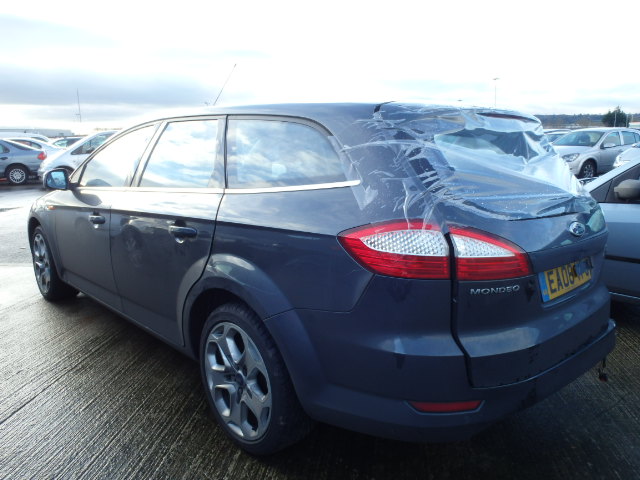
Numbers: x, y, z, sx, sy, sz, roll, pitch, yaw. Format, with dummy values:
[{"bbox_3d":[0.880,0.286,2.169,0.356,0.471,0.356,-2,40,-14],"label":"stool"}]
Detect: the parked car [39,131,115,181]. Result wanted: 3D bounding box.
[{"bbox_3d":[-5.542,-2.179,14.165,4.100,1.550,1.720,-5,12,-26],"label":"parked car"}]

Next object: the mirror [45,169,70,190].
[{"bbox_3d":[-1.755,-0.407,3.461,0.190,0.155,0.115,-10,15,-42],"label":"mirror"}]

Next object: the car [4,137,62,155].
[{"bbox_3d":[-11.294,-2.921,18.313,4.450,1.440,1.740,-5,12,-26],"label":"car"}]

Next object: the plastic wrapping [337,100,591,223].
[{"bbox_3d":[0.702,-0.328,2.096,1.520,0.460,0.620,-10,15,-42],"label":"plastic wrapping"}]

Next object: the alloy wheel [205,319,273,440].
[{"bbox_3d":[-0.284,0.585,2.221,0.190,0.490,0.490,-10,15,-42],"label":"alloy wheel"}]

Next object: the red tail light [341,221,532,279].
[{"bbox_3d":[0.369,0.020,1.639,0.590,0.180,0.180,-2,11,-12],"label":"red tail light"}]

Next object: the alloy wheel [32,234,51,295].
[{"bbox_3d":[-2.202,0.187,4.291,0.190,0.490,0.490,-10,15,-42],"label":"alloy wheel"}]

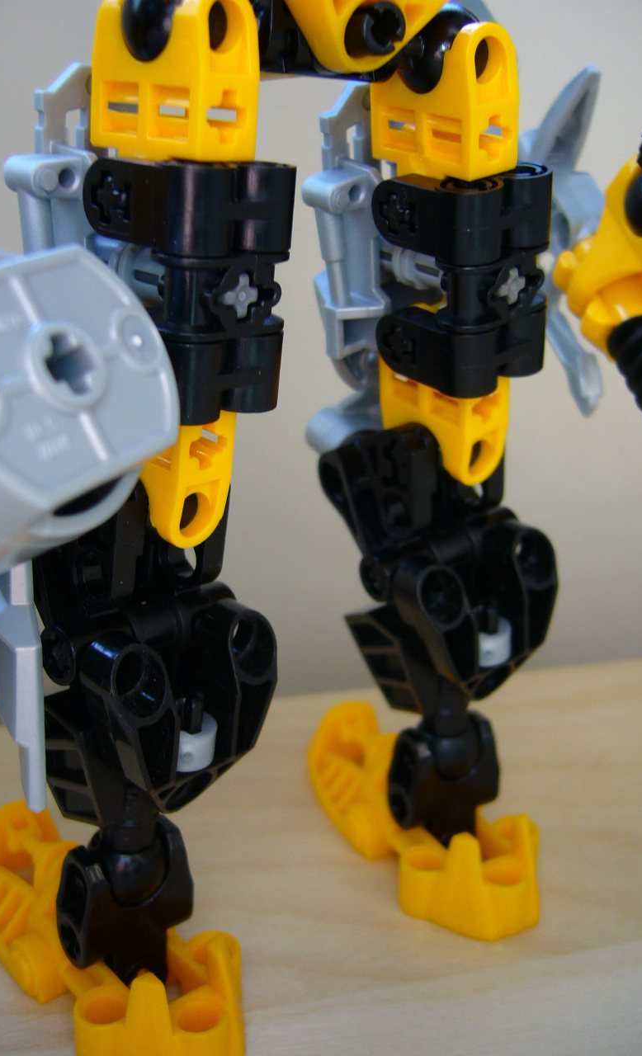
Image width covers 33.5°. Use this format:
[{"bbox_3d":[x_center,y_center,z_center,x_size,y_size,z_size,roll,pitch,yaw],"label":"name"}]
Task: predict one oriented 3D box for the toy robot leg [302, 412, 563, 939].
[{"bbox_3d":[0.015,0.016,0.152,0.027,0.065,0.045,-9,20,-31],"label":"toy robot leg"}]

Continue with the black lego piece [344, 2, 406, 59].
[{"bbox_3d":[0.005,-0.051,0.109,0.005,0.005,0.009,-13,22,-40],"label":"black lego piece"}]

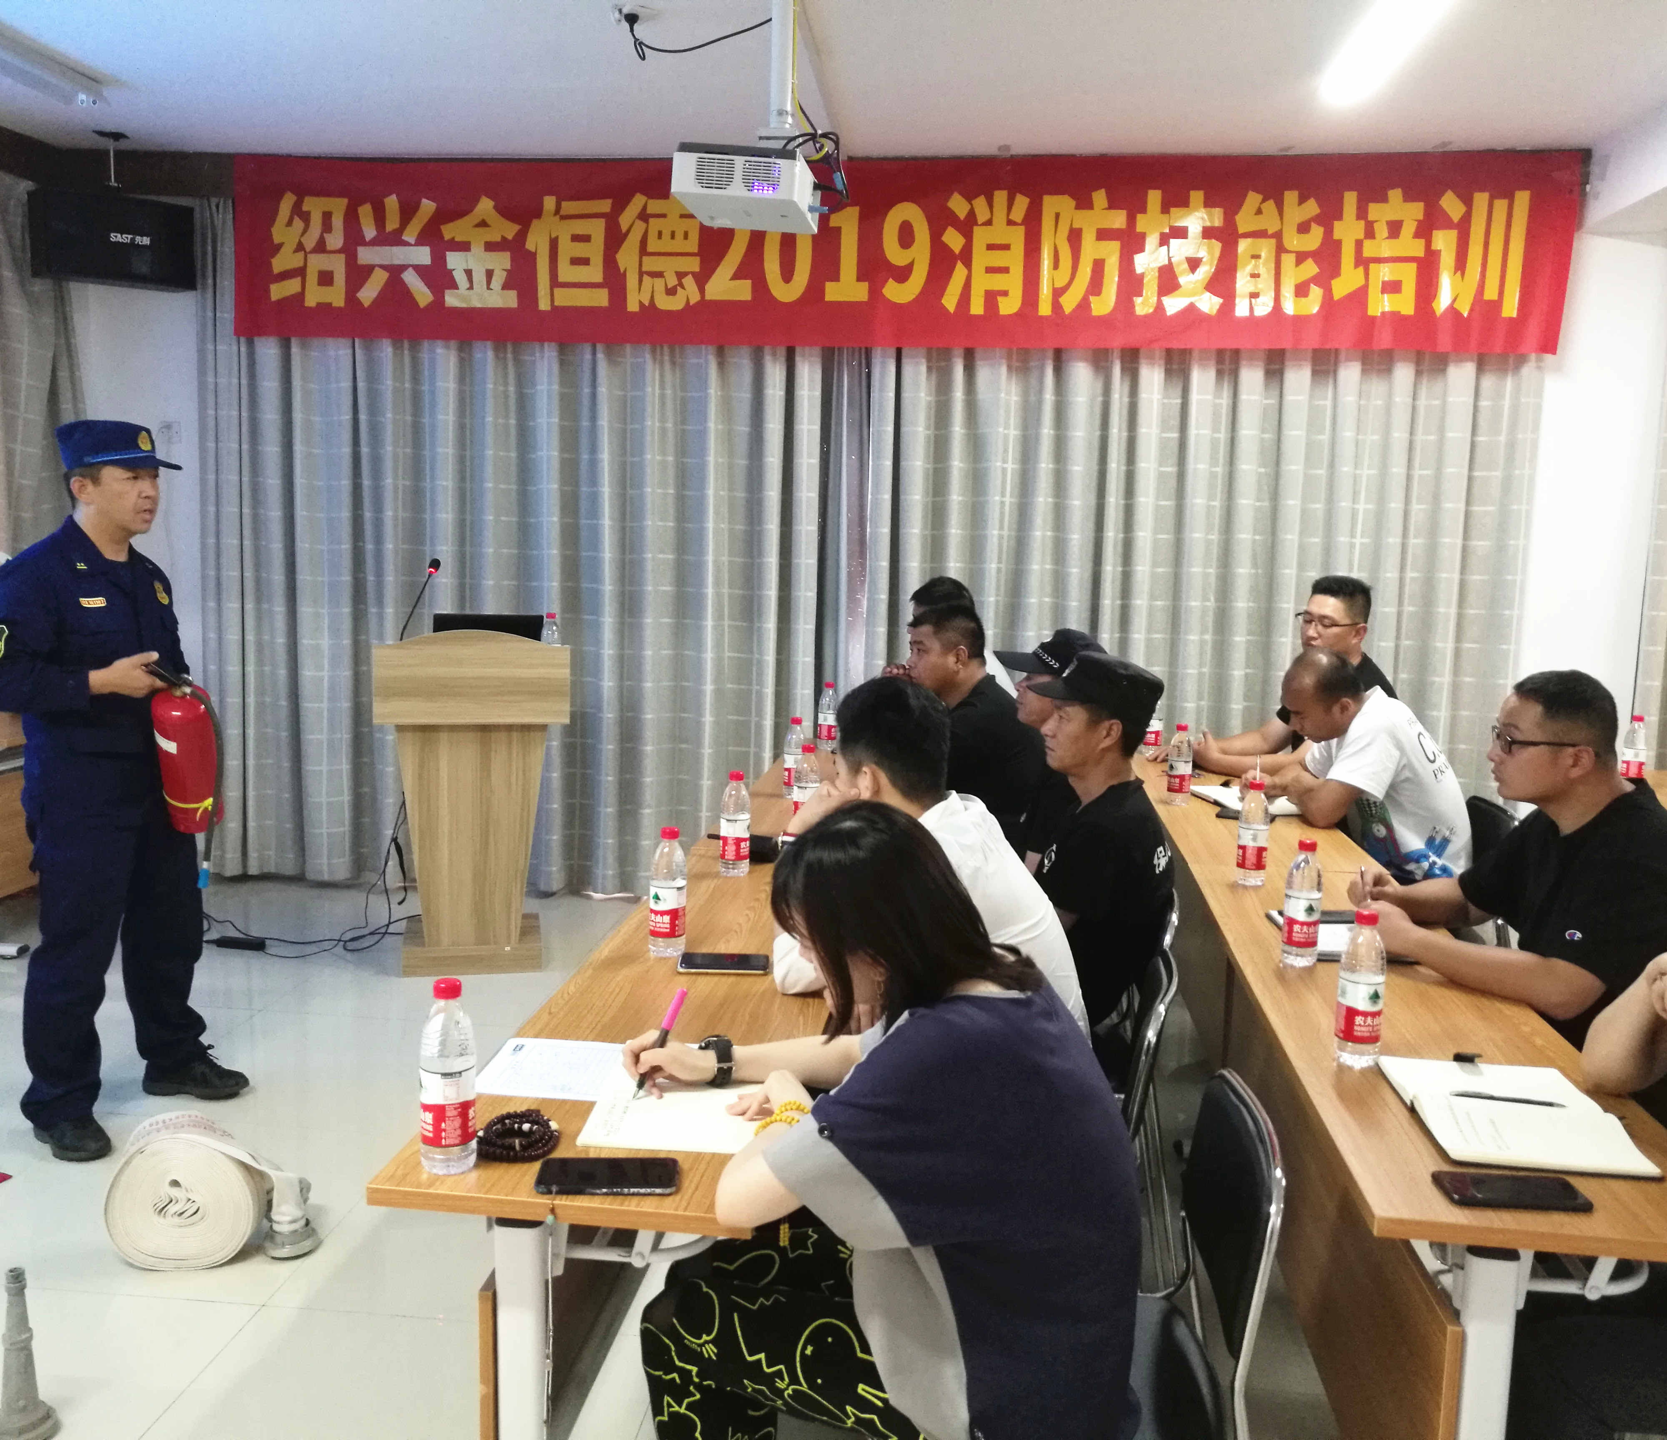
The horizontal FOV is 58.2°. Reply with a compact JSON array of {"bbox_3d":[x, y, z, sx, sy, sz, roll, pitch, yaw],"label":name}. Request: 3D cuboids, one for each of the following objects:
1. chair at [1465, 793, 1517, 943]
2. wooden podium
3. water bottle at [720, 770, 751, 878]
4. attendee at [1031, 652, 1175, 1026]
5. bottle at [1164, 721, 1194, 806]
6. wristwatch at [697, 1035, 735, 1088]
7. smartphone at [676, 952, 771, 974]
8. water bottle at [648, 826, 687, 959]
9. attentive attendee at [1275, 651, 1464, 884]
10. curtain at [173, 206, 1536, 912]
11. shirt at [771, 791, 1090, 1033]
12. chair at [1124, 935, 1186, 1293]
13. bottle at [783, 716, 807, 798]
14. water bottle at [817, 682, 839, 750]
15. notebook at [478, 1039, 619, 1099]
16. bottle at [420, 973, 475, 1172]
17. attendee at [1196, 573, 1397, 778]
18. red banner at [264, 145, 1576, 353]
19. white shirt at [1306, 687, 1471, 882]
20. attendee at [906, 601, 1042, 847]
[{"bbox_3d":[1.543,0.606,4.062,0.540,0.820,0.460,2,8,6],"label":"chair"},{"bbox_3d":[-1.231,0.250,5.137,0.645,1.155,0.480,0,8,-13],"label":"wooden podium"},{"bbox_3d":[-0.214,0.228,3.310,0.066,0.230,0.066,1,8,0],"label":"water bottle"},{"bbox_3d":[0.383,0.473,3.350,0.740,1.265,0.520,3,8,10],"label":"attendee"},{"bbox_3d":[0.996,0.128,4.291,0.066,0.230,0.066,1,8,0],"label":"bottle"},{"bbox_3d":[-0.160,0.470,2.066,0.044,0.064,0.063,-2,-32,-13],"label":"wristwatch"},{"bbox_3d":[-0.193,0.435,2.662,0.156,0.009,0.077,1,8,0],"label":"smartphone"},{"bbox_3d":[-0.299,0.311,2.724,0.064,0.231,0.064,2,8,6],"label":"water bottle"},{"bbox_3d":[1.454,0.396,4.187,0.680,1.200,0.540,4,8,20],"label":"attentive attendee"},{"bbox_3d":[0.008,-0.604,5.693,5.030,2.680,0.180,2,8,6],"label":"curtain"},{"bbox_3d":[0.225,0.428,2.793,0.560,0.590,0.520,4,8,18],"label":"shirt"},{"bbox_3d":[0.341,0.785,2.756,0.520,0.800,0.460,3,8,10],"label":"chair"},{"bbox_3d":[-0.109,0.108,4.255,0.064,0.231,0.064,2,8,6],"label":"bottle"},{"bbox_3d":[-0.015,-0.013,5.094,0.066,0.221,0.066,2,8,6],"label":"water bottle"},{"bbox_3d":[-0.338,0.487,2.090,0.297,0.006,0.210,2,8,6],"label":"notebook"},{"bbox_3d":[-0.459,0.417,1.777,0.066,0.221,0.066,2,8,6],"label":"bottle"},{"bbox_3d":[1.457,0.231,4.772,0.720,1.380,0.540,0,8,-9],"label":"attendee"},{"bbox_3d":[0.153,-1.718,5.485,4.920,0.690,0.030,2,8,6],"label":"red banner"},{"bbox_3d":[1.536,0.213,4.133,0.460,0.600,0.480,4,8,20],"label":"white shirt"},{"bbox_3d":[0.307,0.321,4.329,0.740,1.305,0.550,2,8,7],"label":"attendee"}]

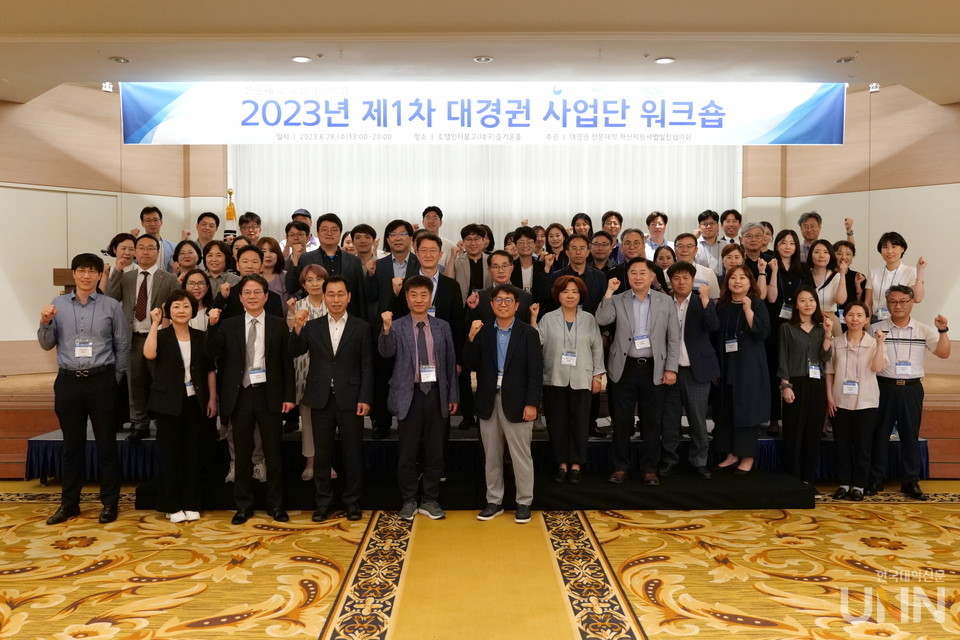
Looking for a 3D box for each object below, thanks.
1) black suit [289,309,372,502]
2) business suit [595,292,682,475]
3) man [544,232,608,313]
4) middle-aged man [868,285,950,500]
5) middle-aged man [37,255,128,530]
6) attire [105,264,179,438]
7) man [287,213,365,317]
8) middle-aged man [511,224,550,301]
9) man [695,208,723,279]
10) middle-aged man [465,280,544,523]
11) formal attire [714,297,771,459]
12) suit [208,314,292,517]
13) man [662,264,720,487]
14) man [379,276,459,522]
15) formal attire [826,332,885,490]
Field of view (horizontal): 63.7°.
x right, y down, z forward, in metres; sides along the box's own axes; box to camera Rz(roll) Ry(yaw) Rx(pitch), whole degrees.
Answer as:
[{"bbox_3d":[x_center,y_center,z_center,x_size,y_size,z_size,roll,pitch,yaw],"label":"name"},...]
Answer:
[{"bbox_3d":[-1.040,0.638,5.416,0.566,1.383,0.360,0,3,-3],"label":"black suit"},{"bbox_3d":[1.231,0.467,5.970,0.650,1.440,0.380,0,2,6],"label":"business suit"},{"bbox_3d":[0.835,0.121,6.701,0.540,1.710,0.420,0,2,7],"label":"man"},{"bbox_3d":[3.302,0.537,5.959,0.614,1.619,0.420,1,3,15],"label":"middle-aged man"},{"bbox_3d":[-2.790,0.473,5.471,0.590,1.883,0.430,0,2,-8],"label":"middle-aged man"},{"bbox_3d":[-2.937,0.253,6.750,0.620,1.490,0.380,0,2,-13],"label":"attire"},{"bbox_3d":[-1.295,0.022,6.610,0.639,1.862,0.420,0,3,-3],"label":"man"},{"bbox_3d":[0.417,0.081,6.771,0.520,1.784,0.380,0,2,3],"label":"middle-aged man"},{"bbox_3d":[2.166,-0.159,7.330,0.520,1.740,0.380,0,2,12],"label":"man"},{"bbox_3d":[0.167,0.581,5.500,0.540,1.665,0.420,1,2,14],"label":"middle-aged man"},{"bbox_3d":[2.071,0.461,6.101,0.403,1.293,0.380,1,3,18],"label":"formal attire"},{"bbox_3d":[-1.641,0.651,5.530,0.620,1.450,0.380,0,2,-14],"label":"suit"},{"bbox_3d":[1.688,0.393,6.200,0.560,1.710,0.420,1,2,28],"label":"man"},{"bbox_3d":[-0.439,0.550,5.520,0.580,1.730,0.420,0,2,-5],"label":"man"},{"bbox_3d":[2.960,0.710,6.082,0.450,1.241,0.320,1,2,17],"label":"formal attire"}]

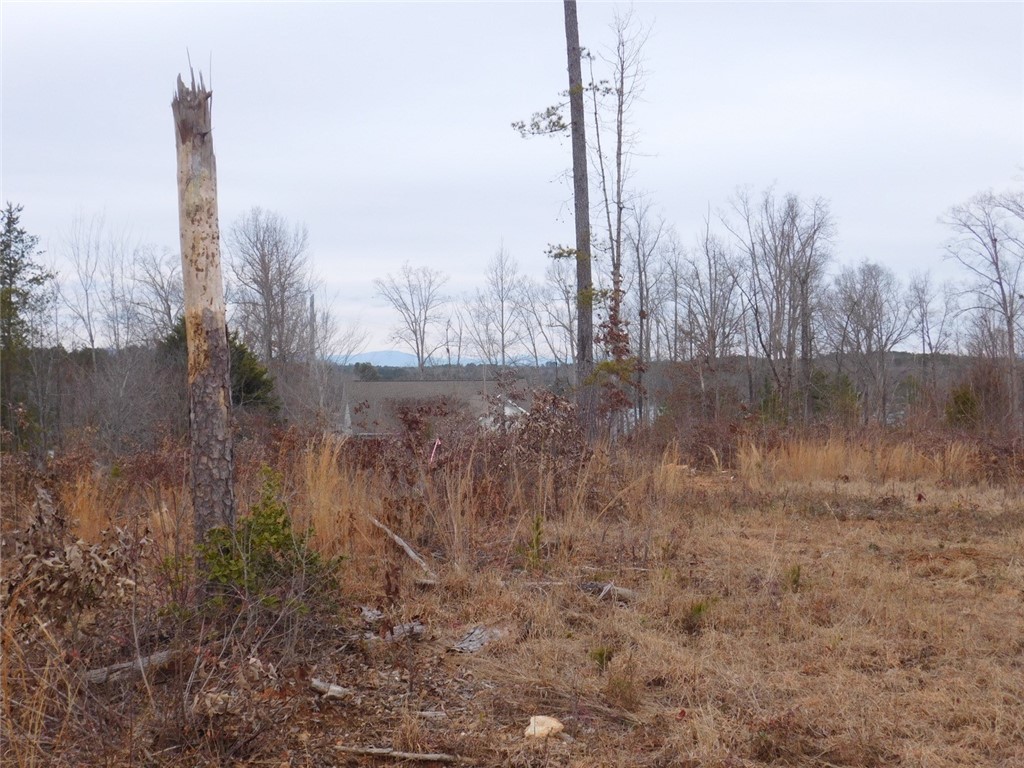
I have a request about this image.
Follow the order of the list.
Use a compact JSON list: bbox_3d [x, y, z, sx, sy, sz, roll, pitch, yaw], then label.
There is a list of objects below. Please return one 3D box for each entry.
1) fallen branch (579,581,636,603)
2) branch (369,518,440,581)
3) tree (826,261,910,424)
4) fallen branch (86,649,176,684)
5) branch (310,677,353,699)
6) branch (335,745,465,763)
[{"bbox_3d":[0.647,1.404,7.988,0.397,0.090,0.100,8,3,18],"label":"fallen branch"},{"bbox_3d":[-0.832,1.239,9.002,0.080,0.070,0.977,-1,23,-39],"label":"branch"},{"bbox_3d":[14.461,-1.683,48.000,3.407,6.653,3.237,0,1,0],"label":"tree"},{"bbox_3d":[-1.939,1.444,6.052,0.448,0.075,0.080,-11,7,-34],"label":"fallen branch"},{"bbox_3d":[-0.872,1.464,5.711,0.246,0.055,0.060,10,6,29],"label":"branch"},{"bbox_3d":[-0.462,1.501,4.813,0.563,0.035,0.045,0,1,18],"label":"branch"}]

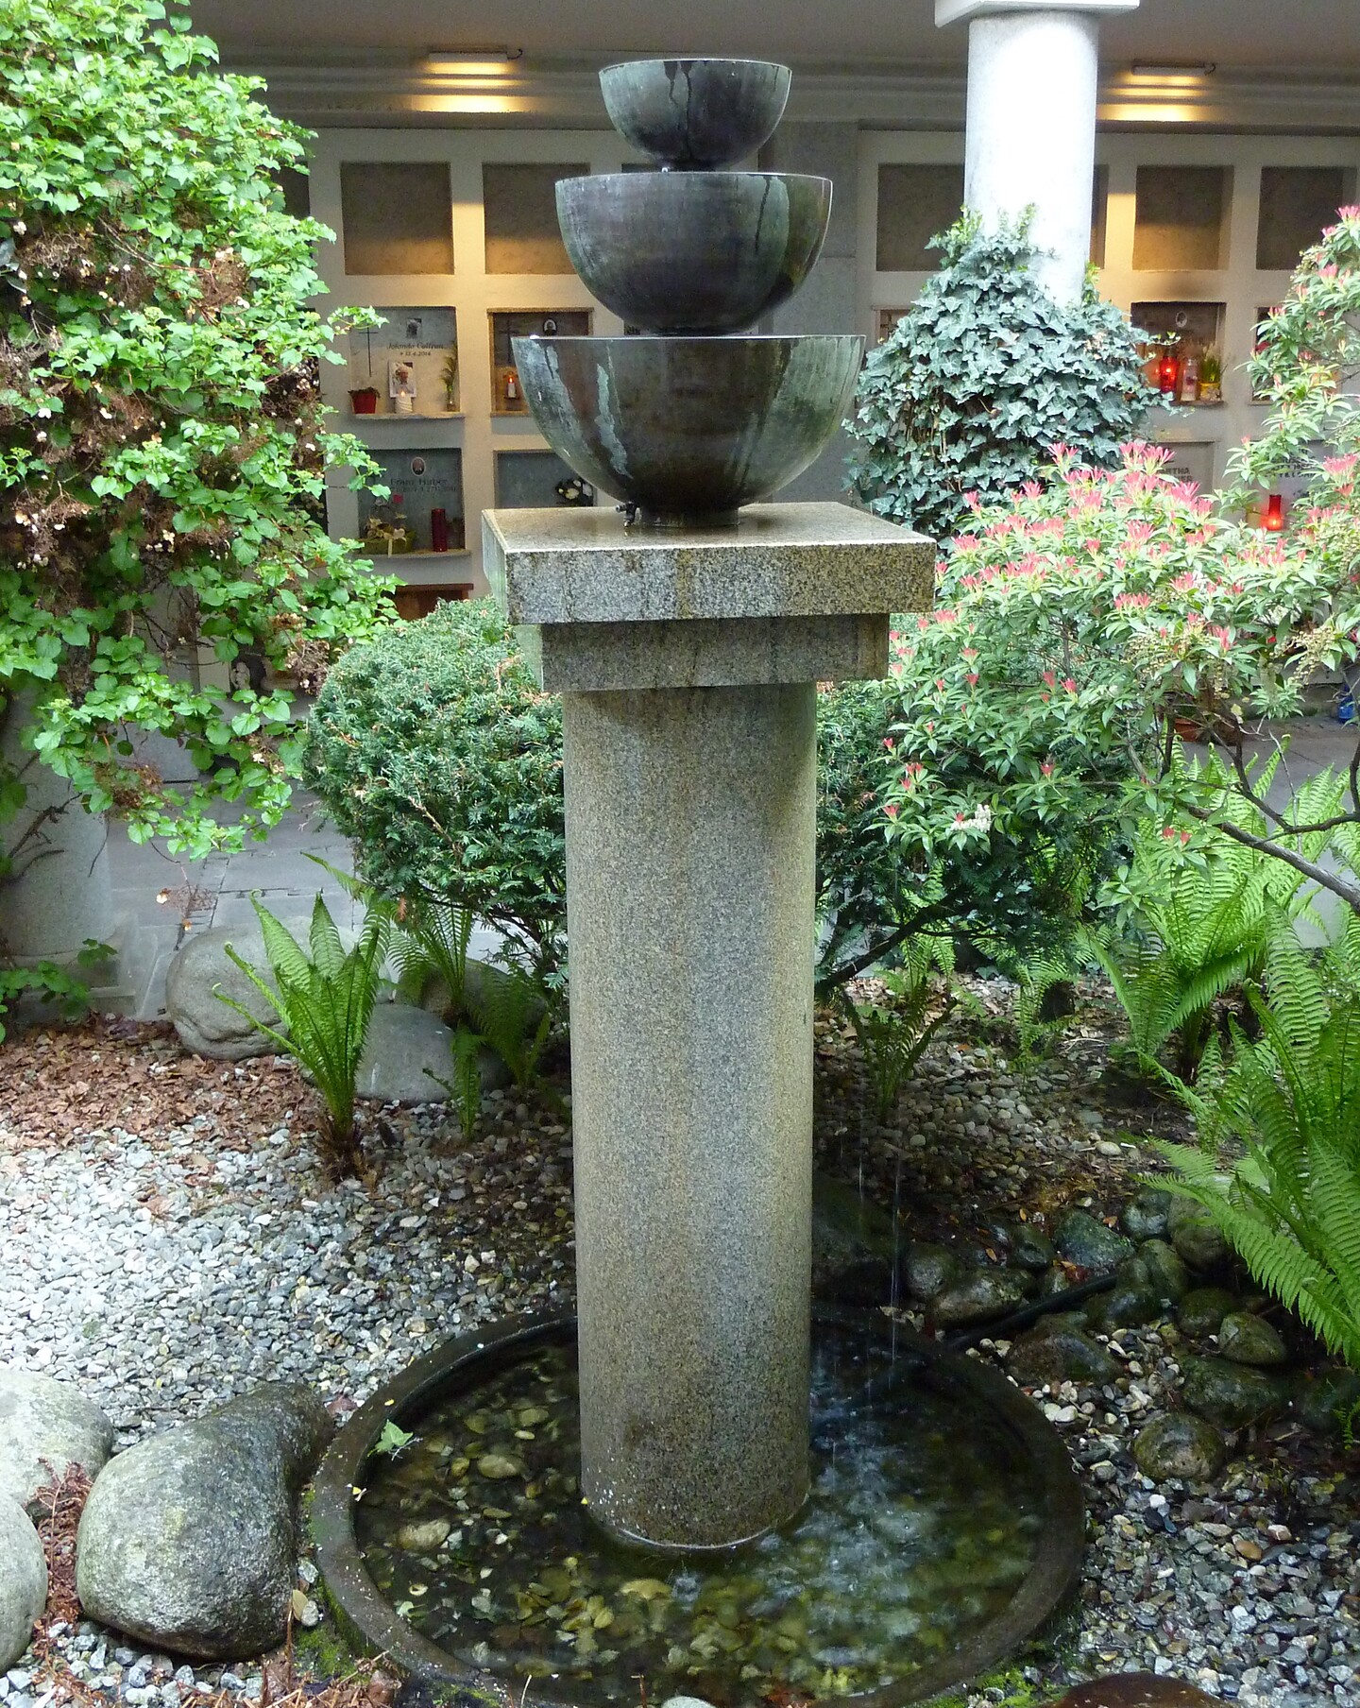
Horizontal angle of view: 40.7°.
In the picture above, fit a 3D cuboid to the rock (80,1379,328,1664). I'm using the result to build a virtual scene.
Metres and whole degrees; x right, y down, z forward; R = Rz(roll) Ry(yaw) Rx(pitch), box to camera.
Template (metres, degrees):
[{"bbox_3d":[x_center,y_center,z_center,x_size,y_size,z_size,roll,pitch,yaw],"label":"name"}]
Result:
[{"bbox_3d":[-0.599,0.836,2.343,0.285,0.210,0.430,3,16,12],"label":"rock"}]

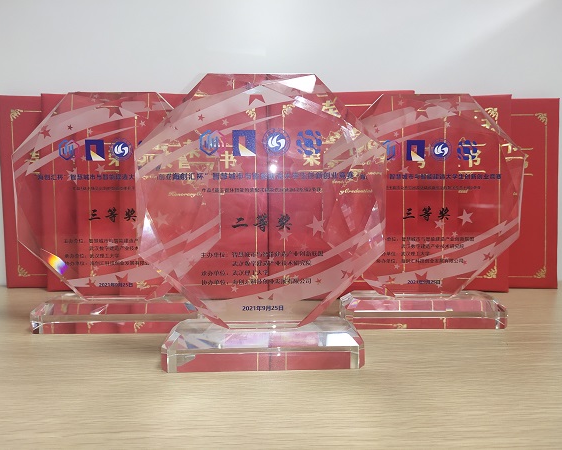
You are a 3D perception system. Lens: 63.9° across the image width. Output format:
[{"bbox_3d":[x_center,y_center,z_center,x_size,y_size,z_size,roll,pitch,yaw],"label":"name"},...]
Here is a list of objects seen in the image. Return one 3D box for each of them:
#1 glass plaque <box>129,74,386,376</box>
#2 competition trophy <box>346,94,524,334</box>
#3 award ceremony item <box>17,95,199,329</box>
[{"bbox_3d":[-0.014,-0.003,0.350,0.188,0.219,0.052,0,6,-3],"label":"glass plaque"},{"bbox_3d":[0.136,-0.013,0.437,0.188,0.219,0.052,0,6,-1],"label":"competition trophy"},{"bbox_3d":[-0.152,-0.011,0.428,0.188,0.219,0.052,0,6,0],"label":"award ceremony item"}]

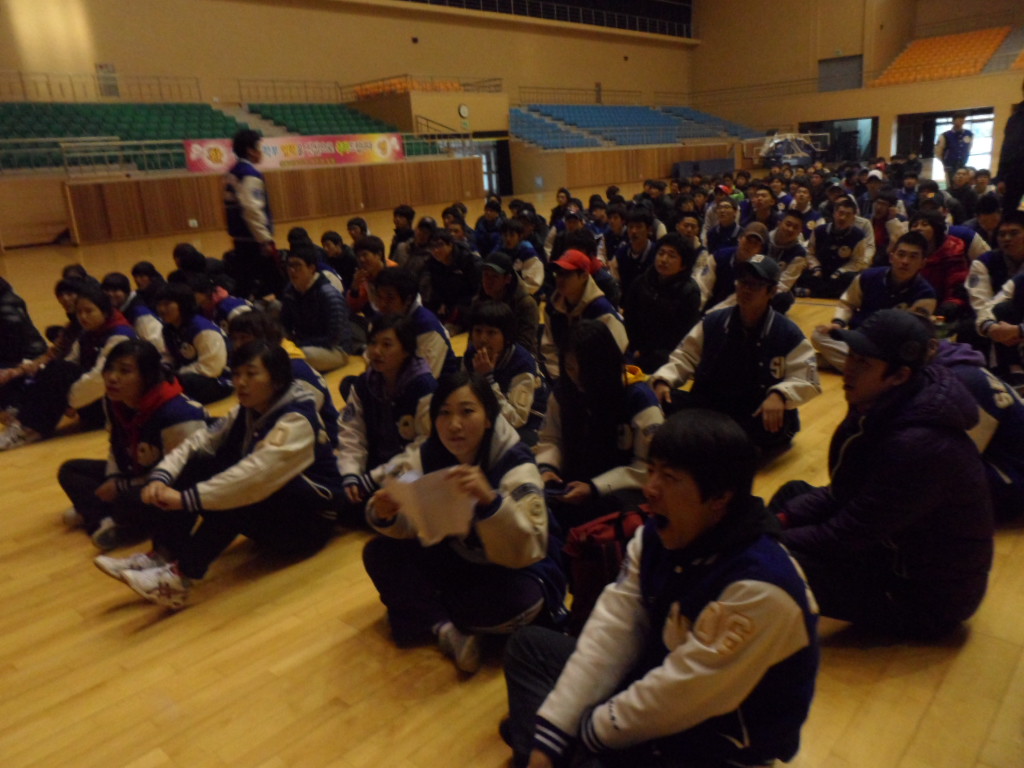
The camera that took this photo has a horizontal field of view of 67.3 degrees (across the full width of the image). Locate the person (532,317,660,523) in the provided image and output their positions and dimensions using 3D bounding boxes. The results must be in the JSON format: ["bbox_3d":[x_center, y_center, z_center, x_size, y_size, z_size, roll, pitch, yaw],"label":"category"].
[{"bbox_3d":[0.263,0.204,2.622,0.620,0.820,0.660,4,18,23],"label":"person"}]

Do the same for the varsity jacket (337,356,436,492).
[{"bbox_3d":[-0.443,0.199,3.002,0.530,0.570,0.440,3,17,21],"label":"varsity jacket"}]

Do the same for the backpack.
[{"bbox_3d":[0.291,0.561,2.225,0.310,0.390,0.220,-6,16,-7],"label":"backpack"}]

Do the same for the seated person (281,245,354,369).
[{"bbox_3d":[-1.352,-0.468,5.137,0.630,0.870,0.680,11,21,40],"label":"seated person"}]

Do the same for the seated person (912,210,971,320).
[{"bbox_3d":[2.986,-0.809,5.583,0.660,0.830,0.580,-14,19,-32],"label":"seated person"}]

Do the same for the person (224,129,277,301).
[{"bbox_3d":[-2.109,-1.196,6.456,0.400,1.770,0.520,-16,20,-37],"label":"person"}]

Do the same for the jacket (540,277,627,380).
[{"bbox_3d":[0.360,-0.225,4.243,0.550,0.610,0.450,8,20,33],"label":"jacket"}]

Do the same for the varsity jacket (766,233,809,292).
[{"bbox_3d":[2.240,-0.932,6.276,0.520,0.550,0.450,3,17,24],"label":"varsity jacket"}]

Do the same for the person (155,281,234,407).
[{"bbox_3d":[-2.043,-0.193,4.688,0.570,0.800,0.660,9,21,39],"label":"person"}]

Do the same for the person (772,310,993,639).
[{"bbox_3d":[1.049,0.202,2.302,0.700,0.860,0.620,-2,16,6],"label":"person"}]

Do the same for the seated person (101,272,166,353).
[{"bbox_3d":[-2.803,-0.431,5.650,0.580,0.800,0.600,3,17,25],"label":"seated person"}]

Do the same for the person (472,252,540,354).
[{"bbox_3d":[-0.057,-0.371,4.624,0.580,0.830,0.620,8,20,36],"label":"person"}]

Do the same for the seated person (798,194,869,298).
[{"bbox_3d":[2.885,-1.216,6.880,0.640,0.870,0.600,8,20,37],"label":"seated person"}]

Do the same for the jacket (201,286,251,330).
[{"bbox_3d":[-1.739,-0.230,4.684,0.480,0.540,0.420,11,22,43],"label":"jacket"}]

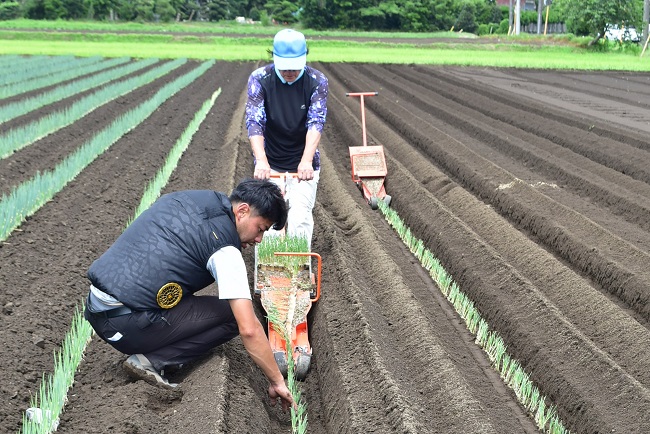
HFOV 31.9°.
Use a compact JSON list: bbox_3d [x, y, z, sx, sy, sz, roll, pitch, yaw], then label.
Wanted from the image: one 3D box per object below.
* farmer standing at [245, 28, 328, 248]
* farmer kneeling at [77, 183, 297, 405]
[{"bbox_3d":[-0.216,-0.247,6.347,0.470,1.580,0.480,0,10,-2],"label":"farmer standing"},{"bbox_3d":[-0.565,0.285,4.784,0.860,0.920,0.600,1,10,5],"label":"farmer kneeling"}]

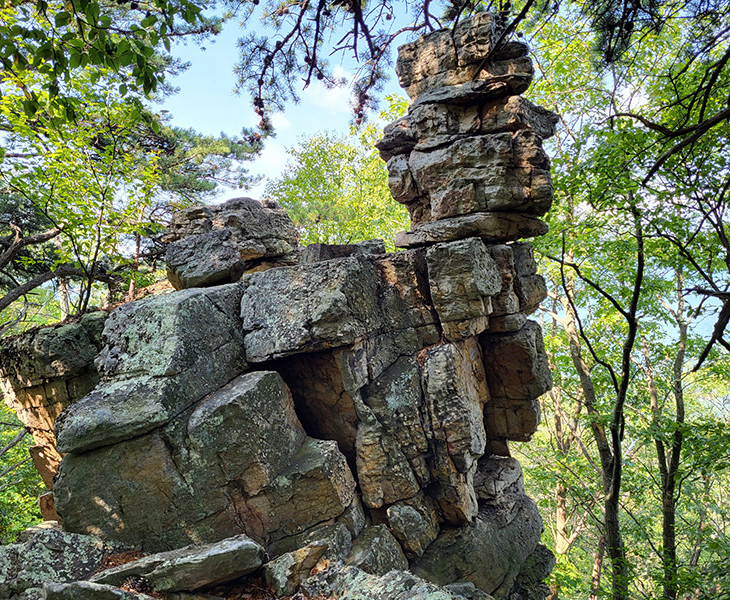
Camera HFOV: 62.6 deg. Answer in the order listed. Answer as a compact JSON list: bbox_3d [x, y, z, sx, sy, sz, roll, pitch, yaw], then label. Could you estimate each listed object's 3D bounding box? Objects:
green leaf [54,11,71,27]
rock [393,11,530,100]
[{"bbox_3d":[-1.455,-1.356,2.900,0.075,0.070,0.030,0,-5,0],"label":"green leaf"},{"bbox_3d":[1.000,-2.452,6.100,1.240,0.750,0.950,-4,-5,9],"label":"rock"}]

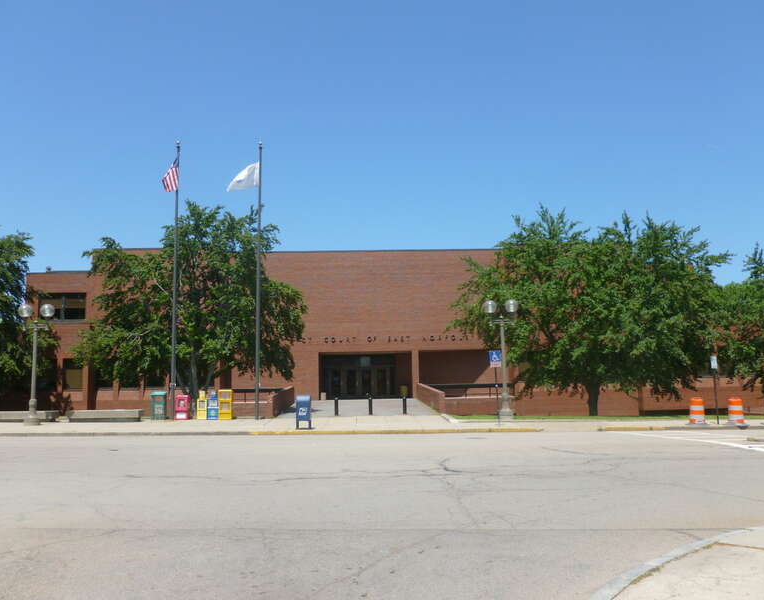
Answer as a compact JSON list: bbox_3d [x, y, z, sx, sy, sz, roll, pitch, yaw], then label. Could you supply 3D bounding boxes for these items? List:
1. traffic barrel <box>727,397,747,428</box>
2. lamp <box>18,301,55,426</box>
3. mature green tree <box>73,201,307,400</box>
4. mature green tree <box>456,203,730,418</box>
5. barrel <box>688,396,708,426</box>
[{"bbox_3d":[13.014,4.090,23.687,0.660,1.030,0.660,-1,-6,0],"label":"traffic barrel"},{"bbox_3d":[-13.575,2.493,25.295,1.410,4.696,0.650,-1,-6,0],"label":"lamp"},{"bbox_3d":[-9.281,0.434,31.200,11.000,10.200,10.300,-1,-6,-3],"label":"mature green tree"},{"bbox_3d":[9.216,0.398,28.602,11.800,9.251,11.000,-1,-6,0],"label":"mature green tree"},{"bbox_3d":[11.585,4.073,23.791,0.660,1.030,0.660,-1,-6,0],"label":"barrel"}]

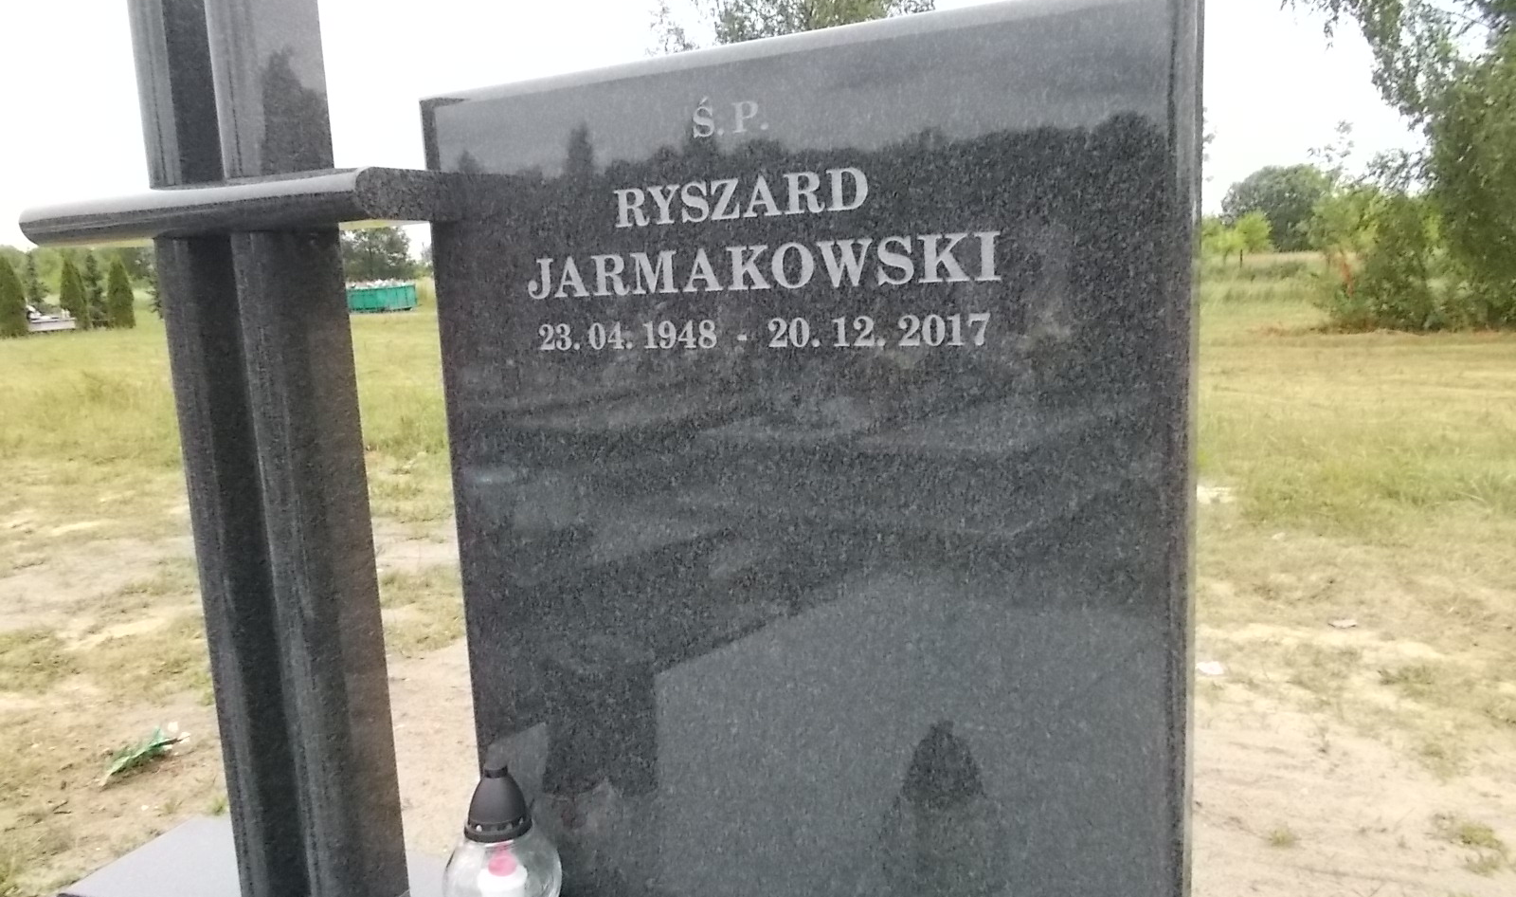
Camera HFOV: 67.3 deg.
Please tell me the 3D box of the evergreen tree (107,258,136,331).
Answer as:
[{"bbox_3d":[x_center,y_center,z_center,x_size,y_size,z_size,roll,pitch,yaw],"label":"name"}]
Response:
[{"bbox_3d":[-25.159,-6.132,45.000,1.070,2.830,1.070,-7,10,-28],"label":"evergreen tree"}]

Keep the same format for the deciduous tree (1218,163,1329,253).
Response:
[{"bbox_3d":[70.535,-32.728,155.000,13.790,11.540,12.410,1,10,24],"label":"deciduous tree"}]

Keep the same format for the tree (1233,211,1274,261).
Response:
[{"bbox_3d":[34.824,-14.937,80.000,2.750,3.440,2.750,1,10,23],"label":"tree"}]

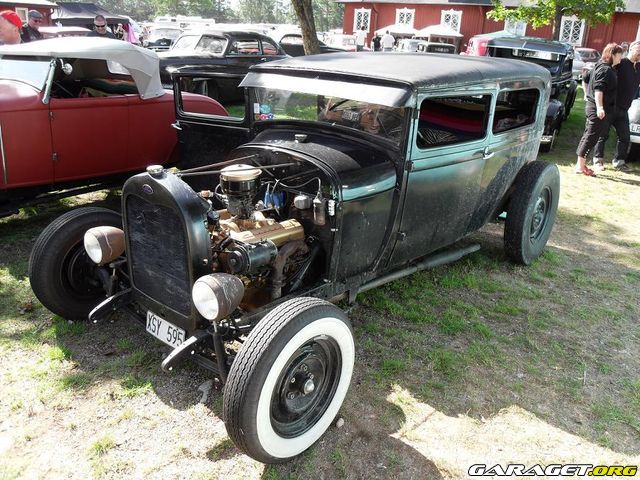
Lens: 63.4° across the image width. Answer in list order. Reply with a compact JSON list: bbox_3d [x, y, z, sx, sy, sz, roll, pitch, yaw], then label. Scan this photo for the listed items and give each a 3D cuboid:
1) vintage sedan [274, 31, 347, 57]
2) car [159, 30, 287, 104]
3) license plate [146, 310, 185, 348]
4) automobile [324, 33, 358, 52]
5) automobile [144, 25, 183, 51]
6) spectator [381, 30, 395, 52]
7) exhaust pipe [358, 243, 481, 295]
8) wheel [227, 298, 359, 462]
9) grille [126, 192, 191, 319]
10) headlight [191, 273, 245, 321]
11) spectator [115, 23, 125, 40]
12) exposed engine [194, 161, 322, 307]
[{"bbox_3d":[-0.926,-8.606,23.777,4.900,1.550,1.820,-6,23,-23],"label":"vintage sedan"},{"bbox_3d":[-2.201,-3.783,11.409,1.850,1.660,4.900,14,24,26],"label":"car"},{"bbox_3d":[-0.690,0.403,2.305,0.280,0.110,0.012,19,26,35],"label":"license plate"},{"bbox_3d":[1.268,-9.257,25.335,1.750,1.500,4.400,-15,27,-39],"label":"automobile"},{"bbox_3d":[-7.504,-9.795,25.786,1.800,1.600,4.800,0,21,-8],"label":"automobile"},{"bbox_3d":[2.796,-7.976,22.117,0.550,1.770,0.350,5,21,5],"label":"spectator"},{"bbox_3d":[0.600,0.147,2.950,0.080,0.080,1.185,22,26,40],"label":"exhaust pipe"},{"bbox_3d":[-0.092,0.529,1.972,0.164,0.621,0.621,20,27,35],"label":"wheel"},{"bbox_3d":[-0.692,0.059,2.238,0.420,0.480,0.055,19,26,35],"label":"grille"},{"bbox_3d":[-0.384,0.210,2.069,0.178,0.178,0.185,19,26,36],"label":"headlight"},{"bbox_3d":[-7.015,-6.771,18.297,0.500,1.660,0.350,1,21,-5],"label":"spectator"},{"bbox_3d":[-0.415,-0.037,2.519,0.610,0.650,0.570,19,26,35],"label":"exposed engine"}]

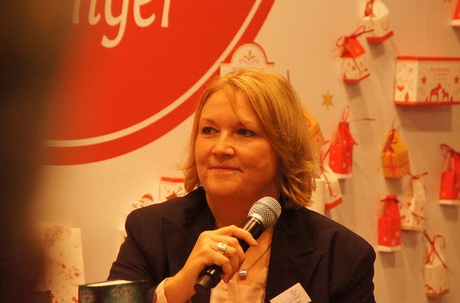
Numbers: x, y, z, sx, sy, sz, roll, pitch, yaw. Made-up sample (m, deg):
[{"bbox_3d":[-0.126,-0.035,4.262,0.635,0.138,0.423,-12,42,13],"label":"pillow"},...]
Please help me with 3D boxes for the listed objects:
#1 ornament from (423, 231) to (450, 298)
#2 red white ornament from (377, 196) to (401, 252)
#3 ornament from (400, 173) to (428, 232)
[{"bbox_3d":[0.438,0.241,8.092,0.037,0.127,0.039,3,11,44],"label":"ornament"},{"bbox_3d":[0.334,0.151,7.979,0.036,0.113,0.036,3,3,44],"label":"red white ornament"},{"bbox_3d":[0.386,0.109,8.030,0.038,0.115,0.038,3,3,44],"label":"ornament"}]

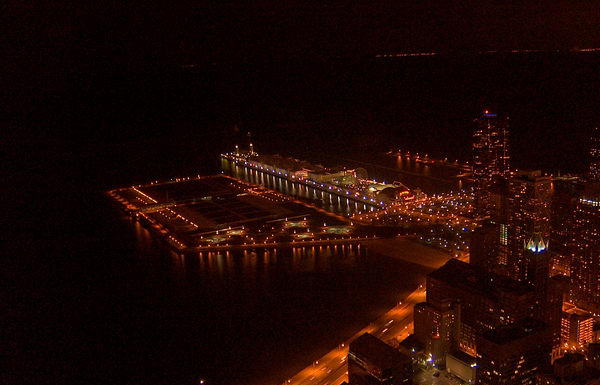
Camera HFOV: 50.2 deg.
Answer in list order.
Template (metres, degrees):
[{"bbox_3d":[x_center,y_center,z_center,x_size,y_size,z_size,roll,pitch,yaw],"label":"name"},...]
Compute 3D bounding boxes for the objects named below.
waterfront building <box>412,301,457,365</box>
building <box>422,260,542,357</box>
[{"bbox_3d":[142.180,141.930,668.510,34.000,50.000,35.000,-11,15,-35],"label":"waterfront building"},{"bbox_3d":[198.150,126.700,703.580,62.000,60.000,132.000,-9,14,-28],"label":"building"}]

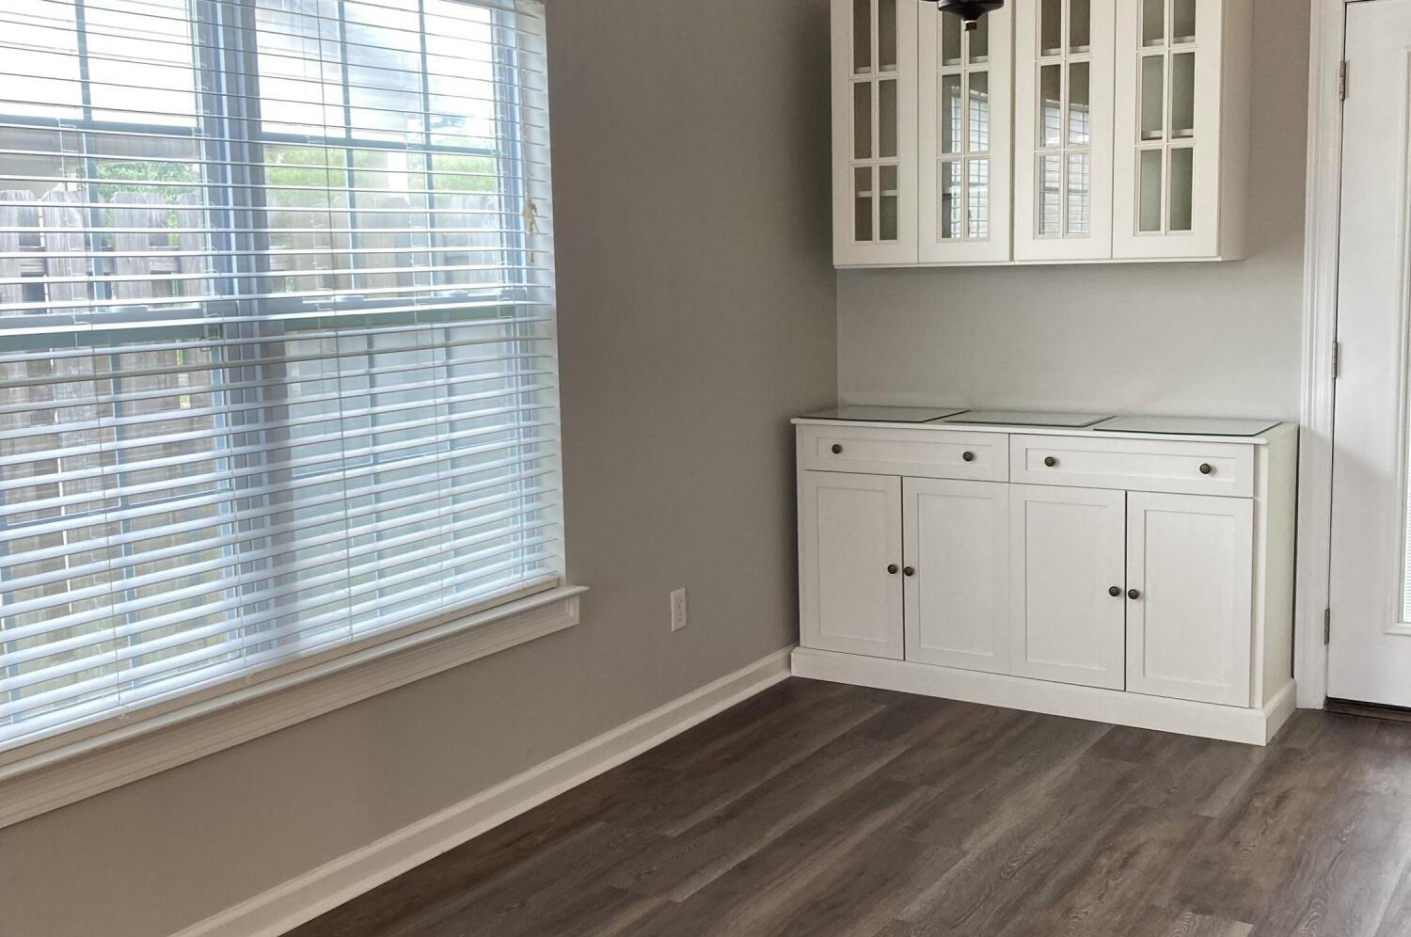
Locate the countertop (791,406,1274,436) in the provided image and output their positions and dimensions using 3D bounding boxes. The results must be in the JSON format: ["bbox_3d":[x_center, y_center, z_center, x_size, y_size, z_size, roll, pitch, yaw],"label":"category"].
[{"bbox_3d":[1.007,-0.153,4.755,1.451,0.011,0.344,4,9,32],"label":"countertop"}]

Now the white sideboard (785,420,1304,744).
[{"bbox_3d":[1.028,0.284,4.788,1.527,0.866,0.397,4,9,32],"label":"white sideboard"}]

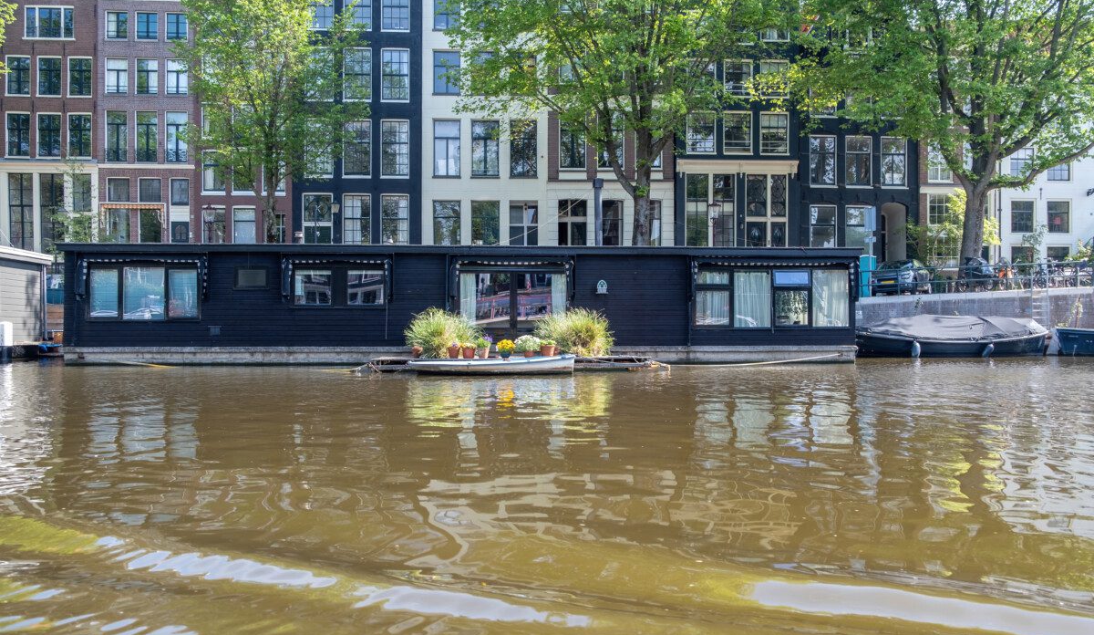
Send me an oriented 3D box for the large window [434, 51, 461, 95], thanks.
[{"bbox_3d":[-4.577,-11.131,37.412,1.280,2.016,0.200,0,0,-3],"label":"large window"}]

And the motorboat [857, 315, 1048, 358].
[{"bbox_3d":[12.600,0.555,26.500,6.600,1.330,2.250,0,0,-5],"label":"motorboat"}]

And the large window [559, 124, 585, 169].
[{"bbox_3d":[1.274,-8.543,40.570,1.391,2.525,0.200,0,0,-3],"label":"large window"}]

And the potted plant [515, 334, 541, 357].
[{"bbox_3d":[-0.475,0.697,19.900,0.590,0.564,0.590,0,0,0],"label":"potted plant"}]

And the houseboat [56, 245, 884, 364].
[{"bbox_3d":[-2.129,-0.334,24.118,21.127,3.108,5.100,0,0,-4],"label":"houseboat"}]

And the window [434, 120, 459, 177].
[{"bbox_3d":[-4.929,-8.225,40.229,1.347,2.816,0.200,0,0,-3],"label":"window"}]

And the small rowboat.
[{"bbox_3d":[-1.230,0.985,18.250,3.680,0.470,1.250,0,0,-4],"label":"small rowboat"}]

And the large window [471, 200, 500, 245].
[{"bbox_3d":[-3.025,-4.493,40.334,1.414,2.488,0.200,0,0,-3],"label":"large window"}]

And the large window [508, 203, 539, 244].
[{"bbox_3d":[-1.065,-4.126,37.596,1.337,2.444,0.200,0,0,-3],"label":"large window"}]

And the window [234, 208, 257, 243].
[{"bbox_3d":[-14.601,-4.411,39.697,1.193,1.985,0.200,0,0,-3],"label":"window"}]

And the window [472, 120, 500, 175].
[{"bbox_3d":[-2.813,-7.731,37.504,1.334,2.667,0.200,0,0,-3],"label":"window"}]

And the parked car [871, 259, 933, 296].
[{"bbox_3d":[14.197,-1.567,32.800,1.700,1.460,3.750,0,0,36],"label":"parked car"}]

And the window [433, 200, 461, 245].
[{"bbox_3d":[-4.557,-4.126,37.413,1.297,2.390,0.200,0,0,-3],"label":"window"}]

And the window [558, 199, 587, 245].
[{"bbox_3d":[1.285,-4.576,40.571,1.413,2.525,0.200,0,0,-3],"label":"window"}]

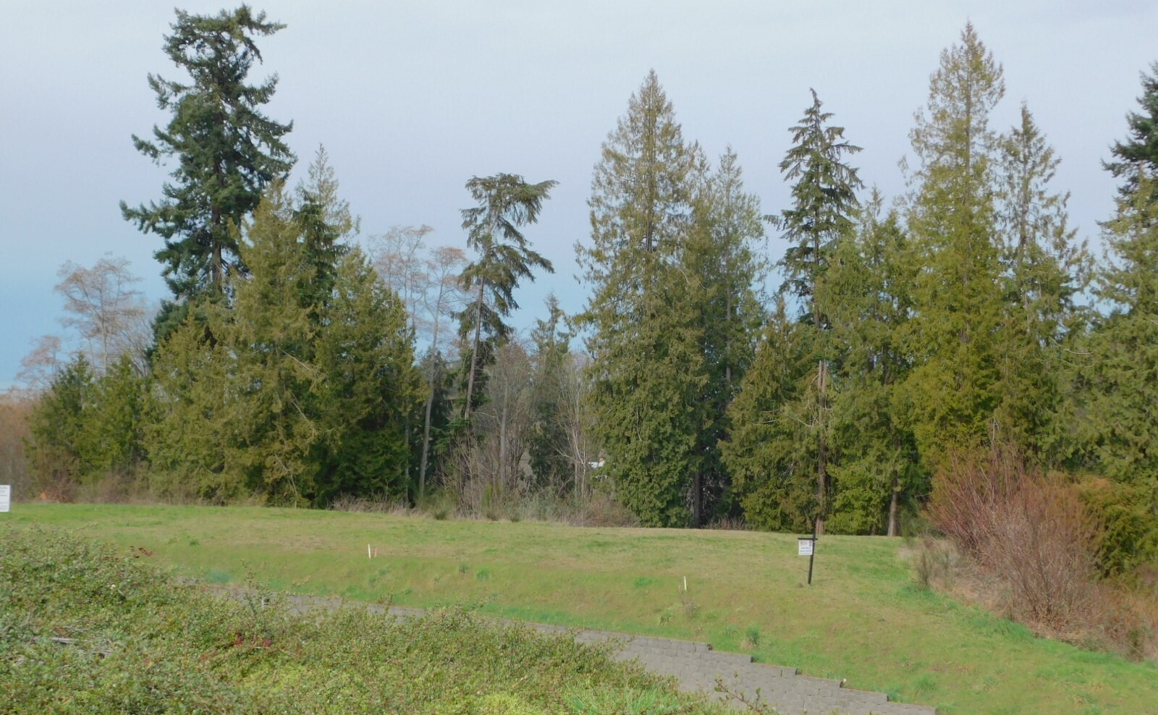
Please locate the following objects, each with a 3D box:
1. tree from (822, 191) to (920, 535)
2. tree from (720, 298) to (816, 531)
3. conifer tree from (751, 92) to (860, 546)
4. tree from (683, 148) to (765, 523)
[{"bbox_3d":[13.673,0.276,92.500,4.580,16.110,4.600,0,-1,0],"label":"tree"},{"bbox_3d":[8.786,2.663,91.500,4.450,10.820,4.400,0,-1,0],"label":"tree"},{"bbox_3d":[11.115,-2.267,97.000,5.560,21.830,5.500,0,-1,0],"label":"conifer tree"},{"bbox_3d":[7.011,-1.045,95.000,3.960,18.070,4.100,0,-1,0],"label":"tree"}]

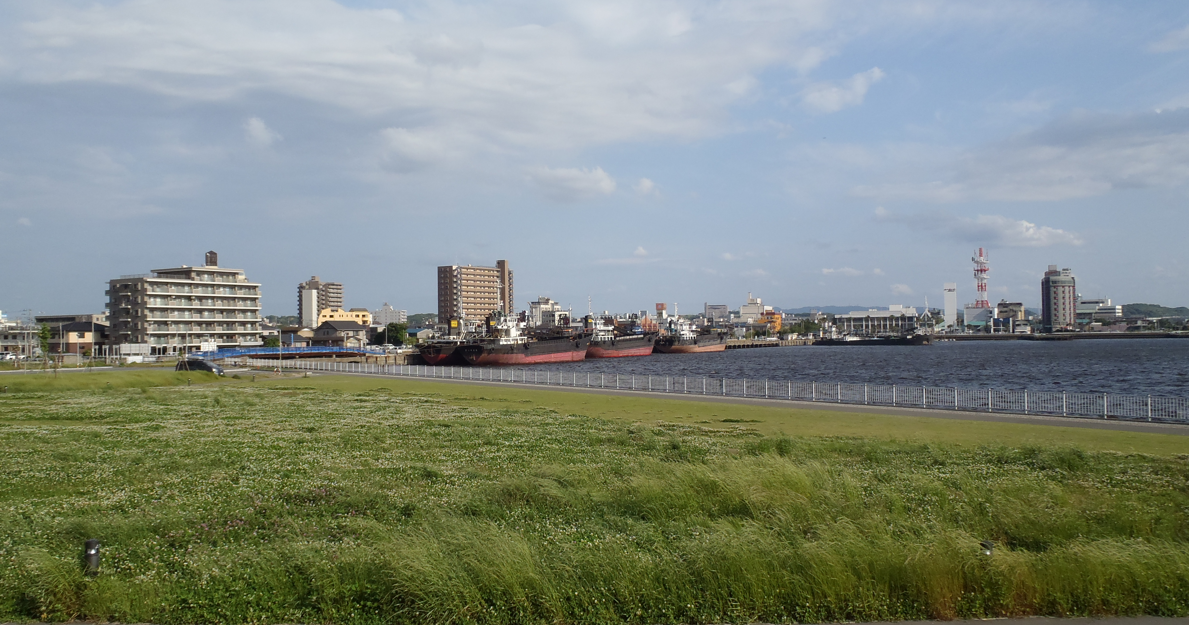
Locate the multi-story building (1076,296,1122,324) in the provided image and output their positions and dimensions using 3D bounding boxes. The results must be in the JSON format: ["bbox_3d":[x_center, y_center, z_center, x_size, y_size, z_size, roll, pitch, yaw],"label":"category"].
[{"bbox_3d":[472.780,3.300,906.710,38.000,31.890,26.000,-2,-2,36],"label":"multi-story building"}]

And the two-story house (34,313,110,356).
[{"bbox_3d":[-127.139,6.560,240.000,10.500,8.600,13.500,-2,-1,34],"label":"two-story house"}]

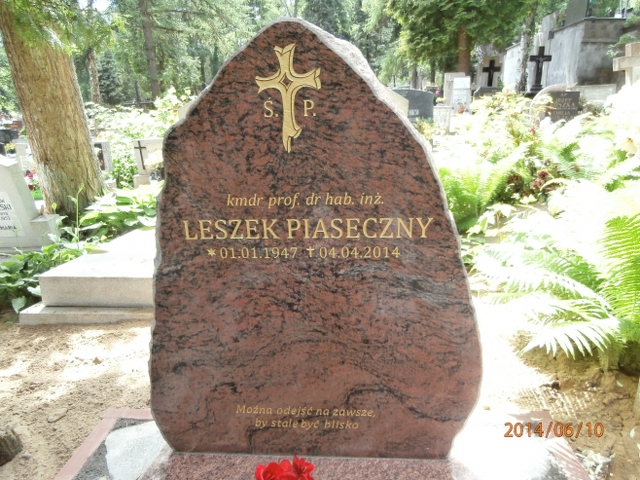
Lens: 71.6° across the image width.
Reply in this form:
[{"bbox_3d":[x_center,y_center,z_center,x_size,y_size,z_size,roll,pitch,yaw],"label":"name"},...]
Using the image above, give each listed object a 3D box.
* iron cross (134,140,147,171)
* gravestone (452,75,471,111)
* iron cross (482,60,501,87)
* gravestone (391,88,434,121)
[{"bbox_3d":[-2.504,-1.181,6.200,0.165,0.410,0.030,0,14,2],"label":"iron cross"},{"bbox_3d":[3.372,-3.431,10.500,0.390,0.860,0.130,1,14,6],"label":"gravestone"},{"bbox_3d":[4.445,-4.315,11.500,0.450,0.670,0.080,1,14,5],"label":"iron cross"},{"bbox_3d":[1.614,-2.443,8.000,0.900,0.570,0.140,1,14,5],"label":"gravestone"}]

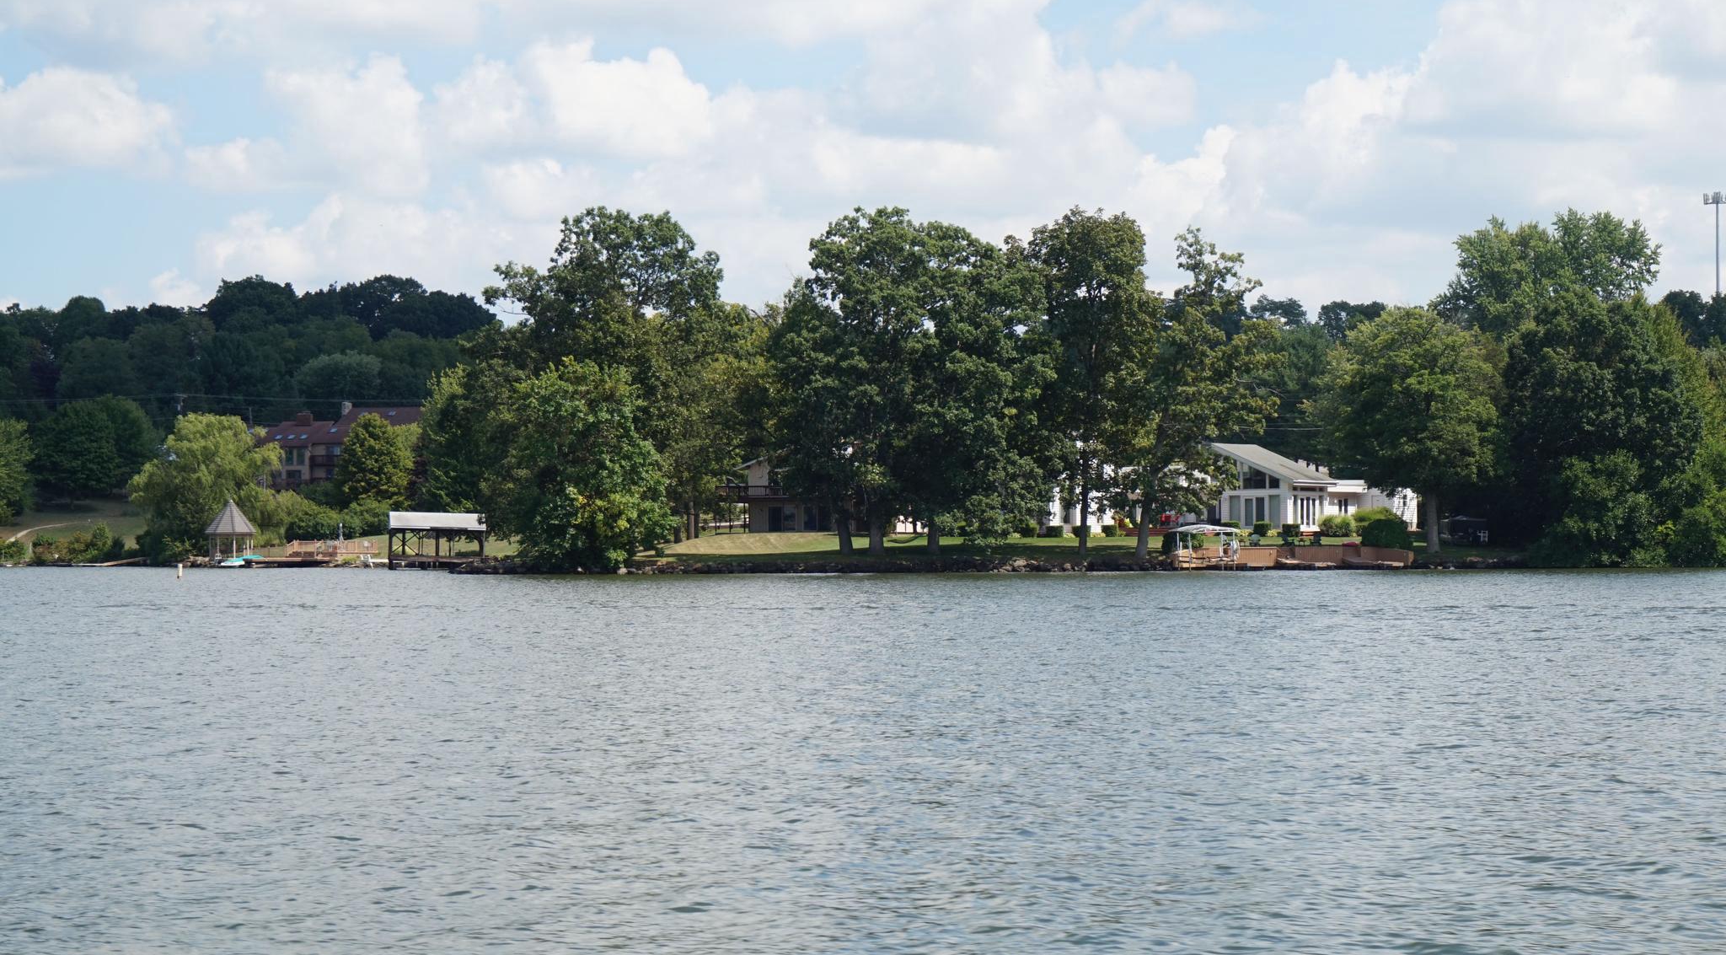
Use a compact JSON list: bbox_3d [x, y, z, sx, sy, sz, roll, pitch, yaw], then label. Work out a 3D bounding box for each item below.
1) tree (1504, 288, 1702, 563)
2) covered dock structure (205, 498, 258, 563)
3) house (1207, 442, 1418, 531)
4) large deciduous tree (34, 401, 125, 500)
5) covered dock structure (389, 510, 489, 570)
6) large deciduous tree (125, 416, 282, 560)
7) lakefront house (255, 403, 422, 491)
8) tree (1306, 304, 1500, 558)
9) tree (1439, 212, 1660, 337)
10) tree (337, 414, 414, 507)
[{"bbox_3d":[52.860,-3.710,250.000,13.980,19.660,13.560,0,-1,0],"label":"tree"},{"bbox_3d":[-56.510,4.760,313.000,4.600,5.600,4.600,0,-1,0],"label":"covered dock structure"},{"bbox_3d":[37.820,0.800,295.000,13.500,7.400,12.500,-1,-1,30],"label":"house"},{"bbox_3d":[-89.830,-2.700,400.000,10.500,12.000,10.500,0,-1,0],"label":"large deciduous tree"},{"bbox_3d":[-34.420,5.100,283.000,7.800,4.600,5.200,0,-1,-3],"label":"covered dock structure"},{"bbox_3d":[-60.900,0.940,324.000,14.400,13.800,13.000,0,-1,0],"label":"large deciduous tree"},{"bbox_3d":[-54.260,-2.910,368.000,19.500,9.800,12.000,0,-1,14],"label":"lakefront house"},{"bbox_3d":[38.850,-3.390,251.000,13.470,17.510,13.060,0,-1,0],"label":"tree"},{"bbox_3d":[54.730,-8.200,280.000,17.670,26.230,17.140,0,-1,0],"label":"tree"},{"bbox_3d":[-46.750,-1.550,335.000,7.210,9.170,7.000,0,-1,0],"label":"tree"}]

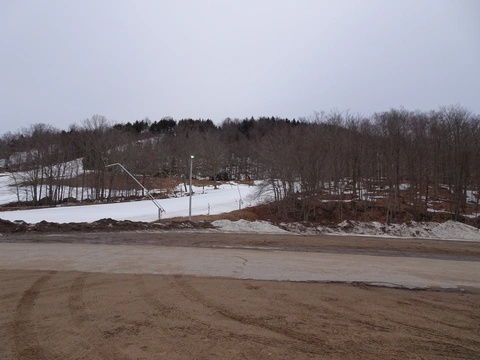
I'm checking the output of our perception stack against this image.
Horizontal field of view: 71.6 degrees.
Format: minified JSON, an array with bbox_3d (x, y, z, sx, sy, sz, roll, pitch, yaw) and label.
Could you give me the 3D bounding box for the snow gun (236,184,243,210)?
[{"bbox_3d":[-0.090,3.050,58.000,0.800,4.700,0.800,2,-3,-20],"label":"snow gun"}]

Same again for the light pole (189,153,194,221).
[{"bbox_3d":[-6.500,1.090,45.000,0.600,9.000,0.500,3,-4,-37],"label":"light pole"}]

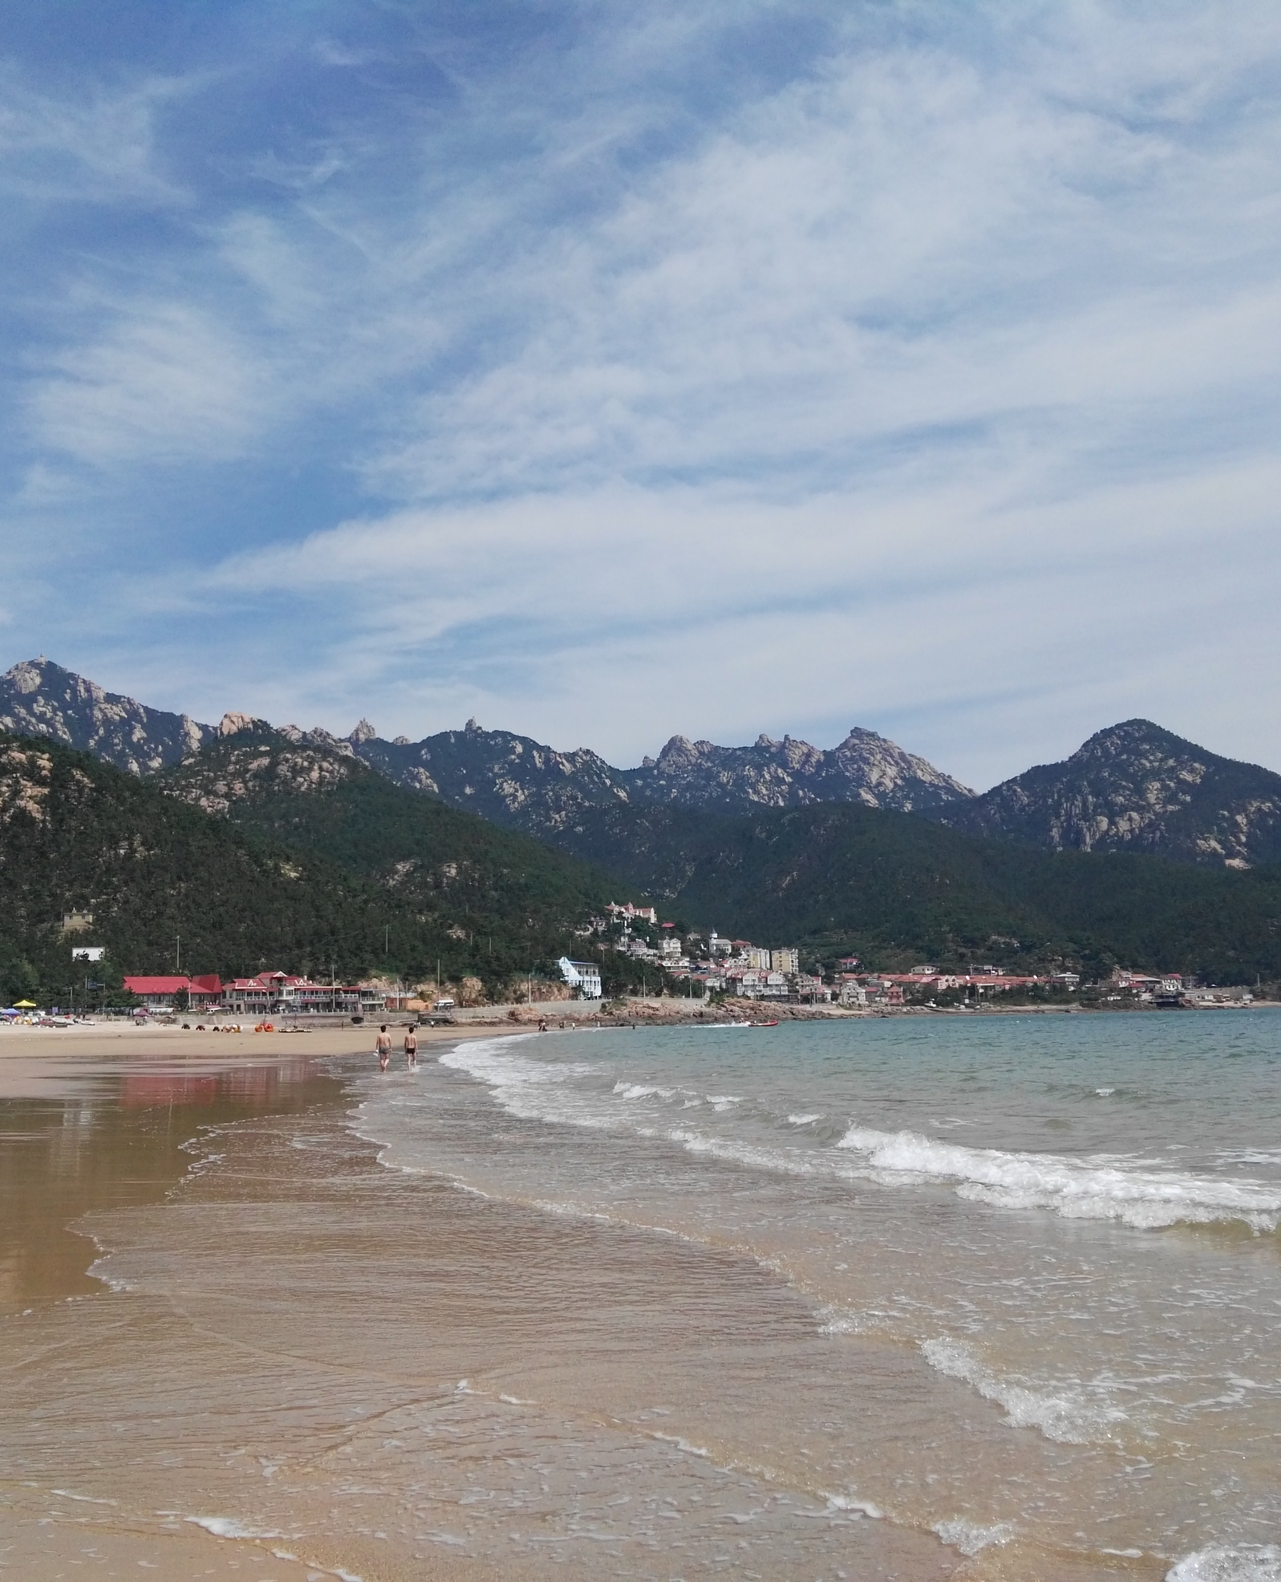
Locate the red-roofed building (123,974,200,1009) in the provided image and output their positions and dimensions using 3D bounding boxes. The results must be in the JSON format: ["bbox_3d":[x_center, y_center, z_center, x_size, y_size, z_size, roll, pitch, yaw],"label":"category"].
[{"bbox_3d":[-93.505,39.731,335.000,14.500,7.100,9.000,2,-9,-27],"label":"red-roofed building"}]

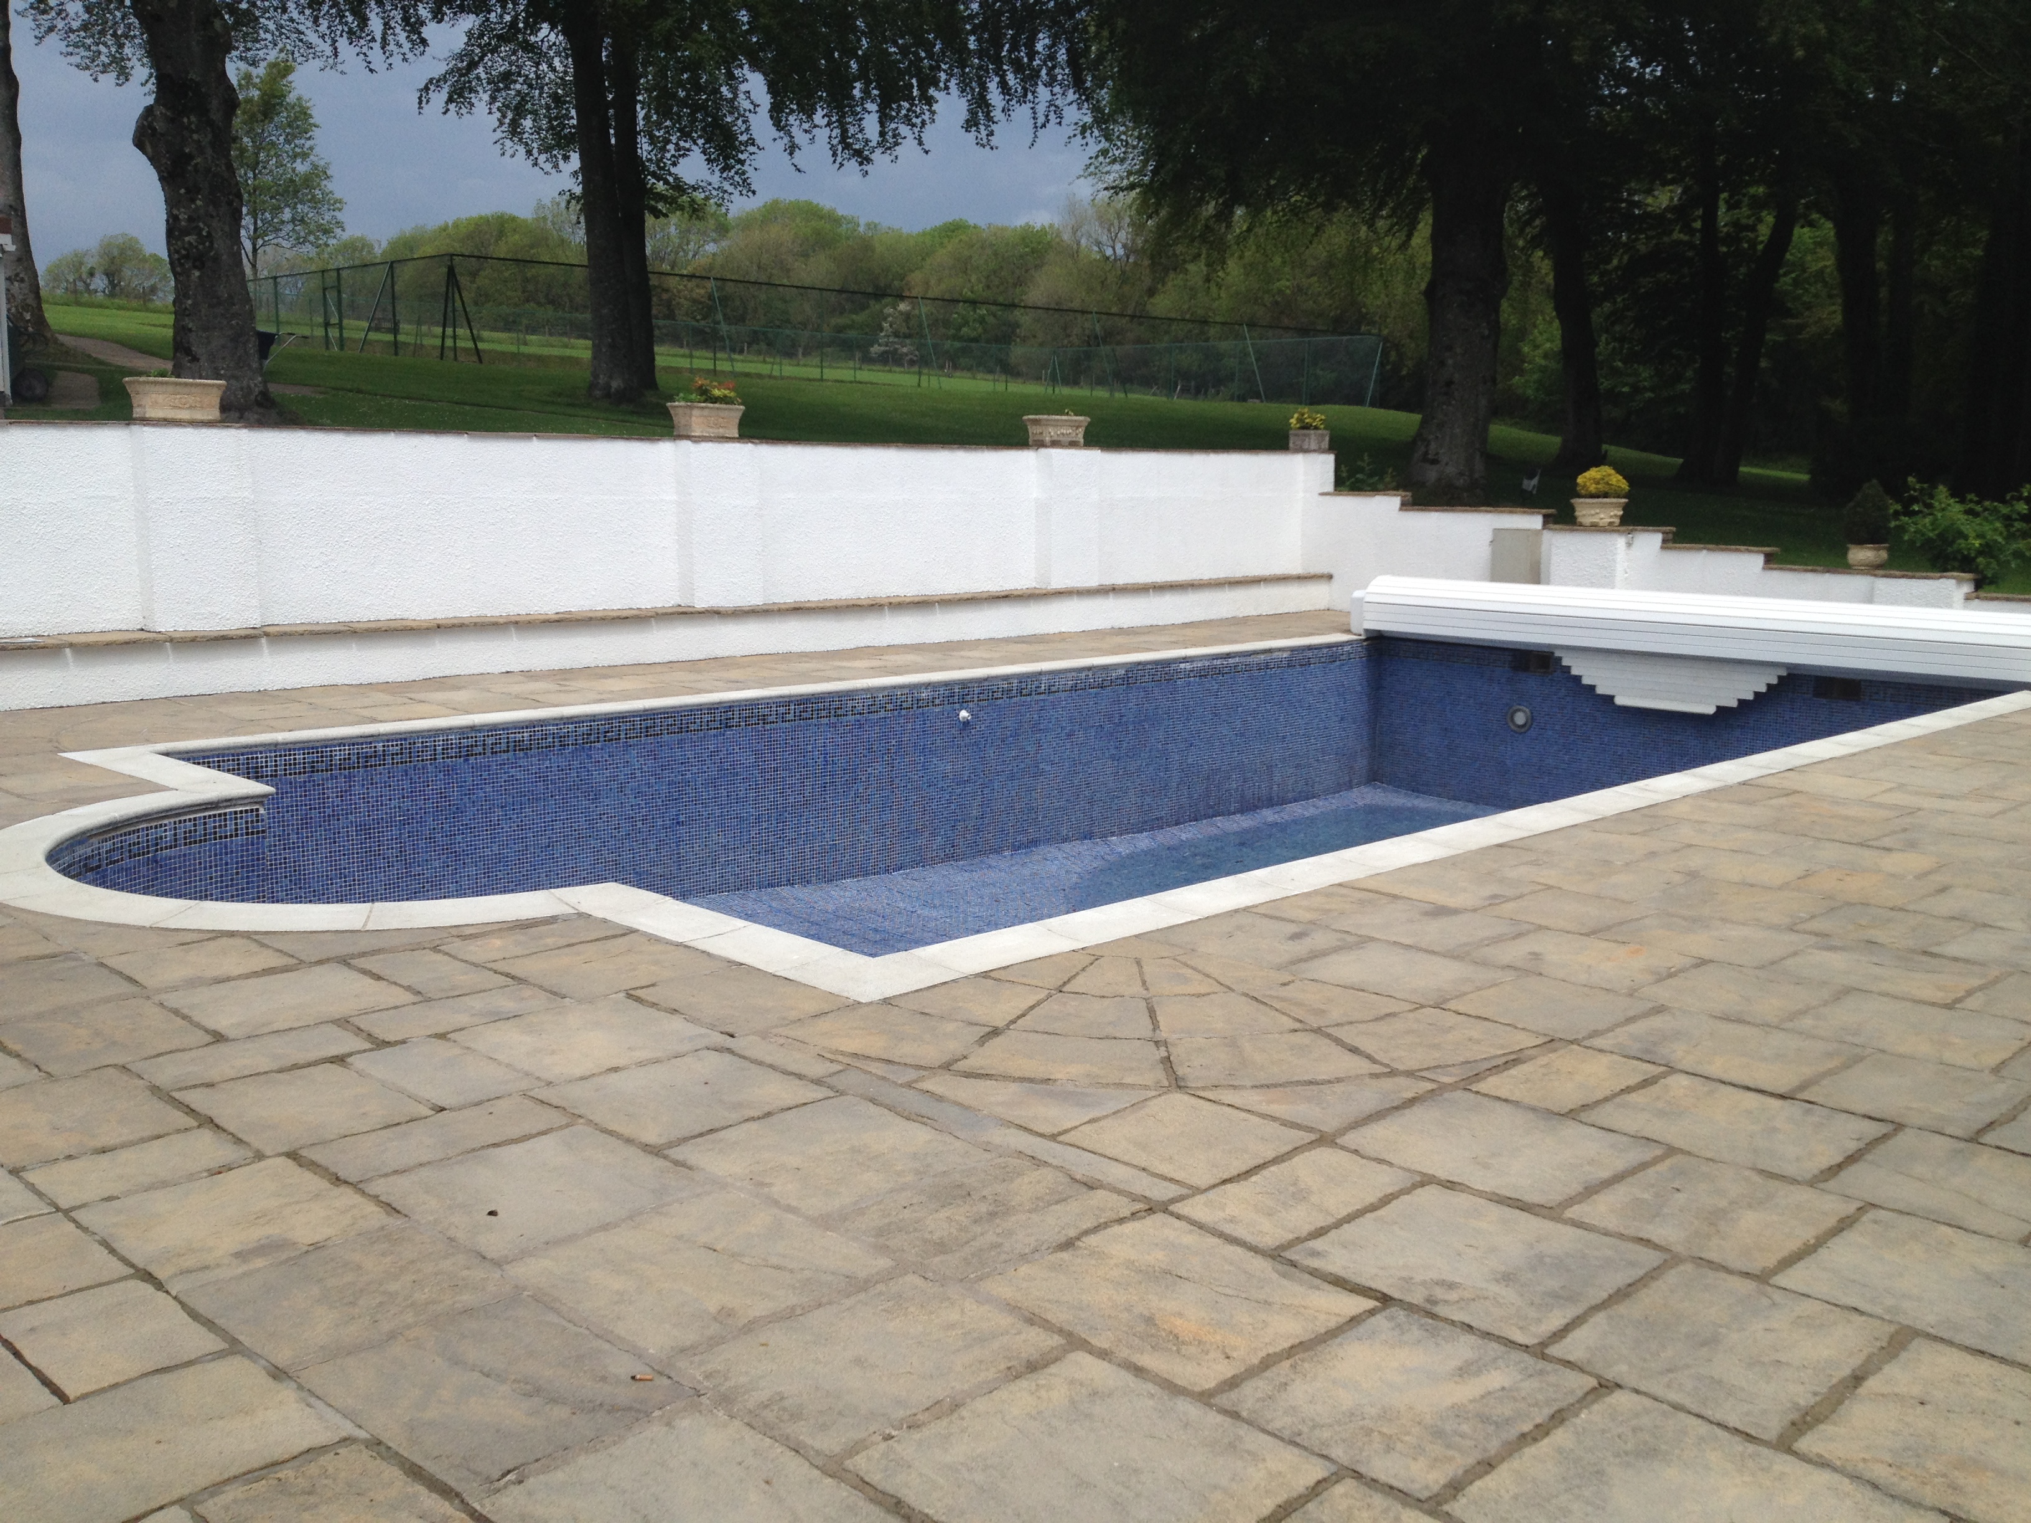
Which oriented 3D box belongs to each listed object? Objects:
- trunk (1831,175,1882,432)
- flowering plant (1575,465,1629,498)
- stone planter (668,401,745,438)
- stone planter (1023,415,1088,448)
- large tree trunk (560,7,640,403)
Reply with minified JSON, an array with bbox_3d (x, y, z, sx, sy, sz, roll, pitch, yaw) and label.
[{"bbox_3d":[12.212,-6.504,29.722,0.680,3.801,0.680,1,8,0],"label":"trunk"},{"bbox_3d":[5.550,-2.646,19.400,0.492,0.300,0.492,1,8,0],"label":"flowering plant"},{"bbox_3d":[-2.546,-2.807,16.895,0.320,0.280,0.580,8,11,41],"label":"stone planter"},{"bbox_3d":[0.405,-3.239,20.170,0.330,0.285,0.610,8,11,41],"label":"stone planter"},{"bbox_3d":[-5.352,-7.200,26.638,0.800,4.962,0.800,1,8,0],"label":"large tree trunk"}]

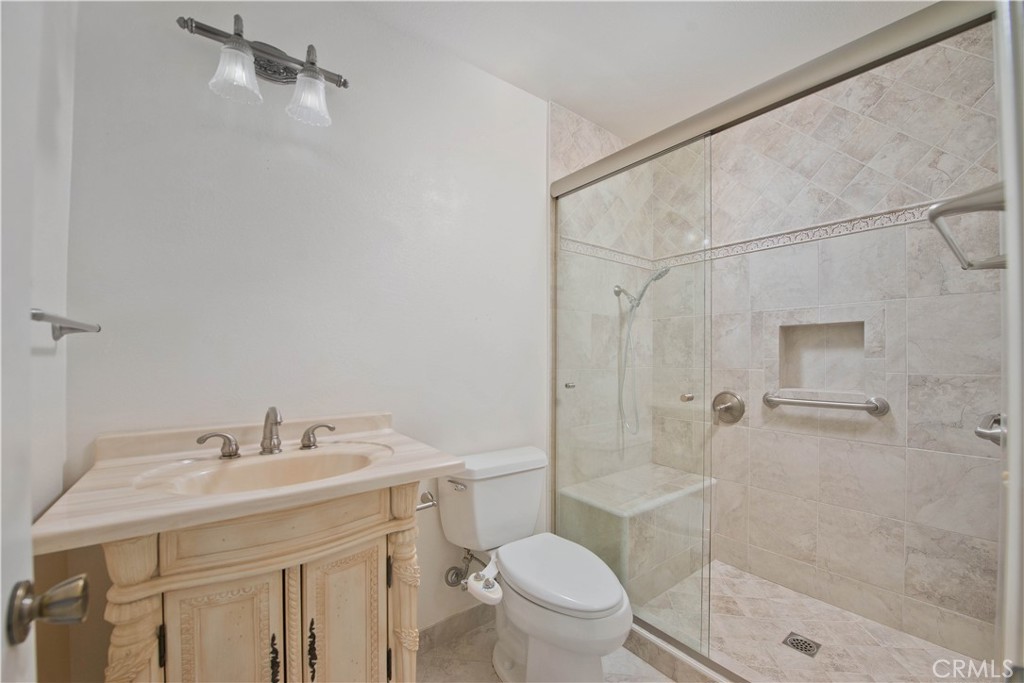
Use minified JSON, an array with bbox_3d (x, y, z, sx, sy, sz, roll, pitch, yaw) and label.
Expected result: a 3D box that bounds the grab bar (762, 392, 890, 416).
[{"bbox_3d":[1.407,0.285,1.824,0.074,0.076,0.475,1,-1,-37],"label":"grab bar"}]

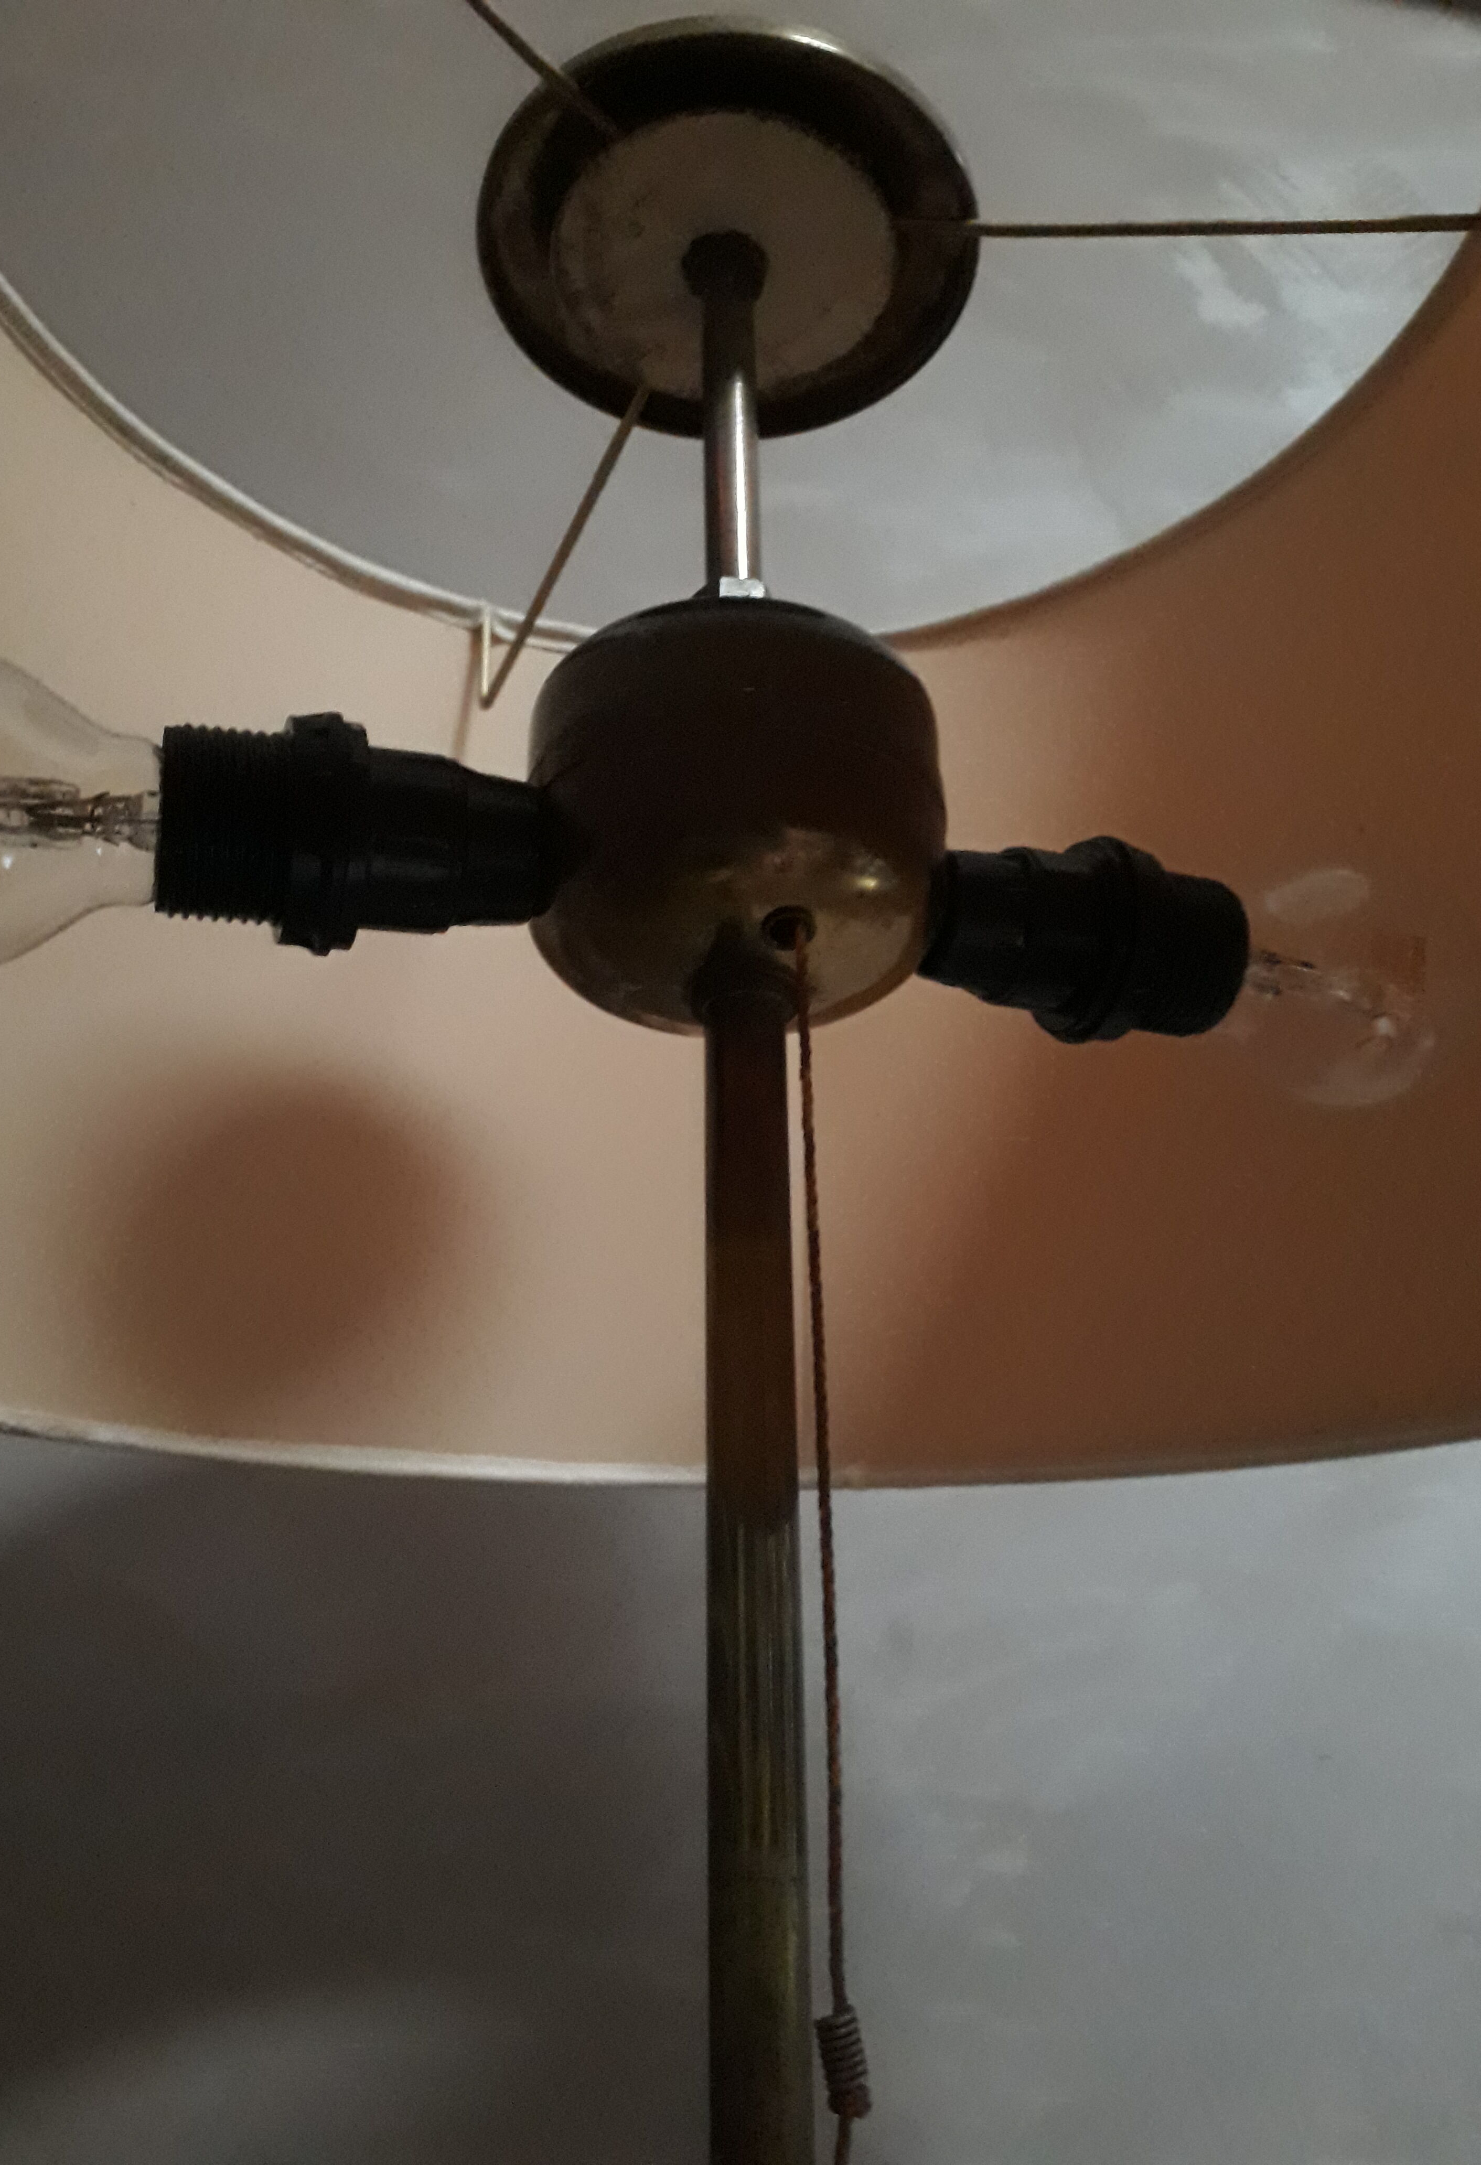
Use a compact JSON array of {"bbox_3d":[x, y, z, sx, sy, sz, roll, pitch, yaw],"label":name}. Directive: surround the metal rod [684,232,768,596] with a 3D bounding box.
[{"bbox_3d":[-0.001,-0.117,0.306,0.016,0.081,0.016,-1,-21,0],"label":"metal rod"}]

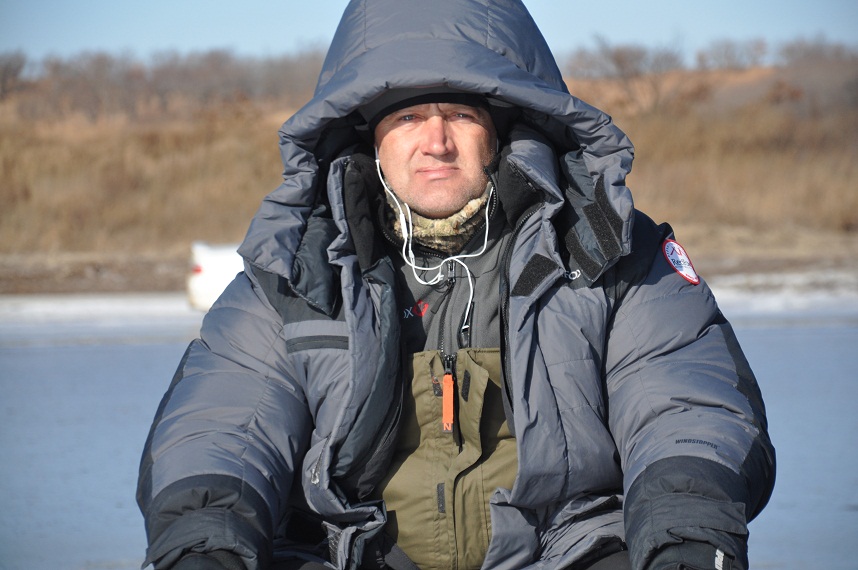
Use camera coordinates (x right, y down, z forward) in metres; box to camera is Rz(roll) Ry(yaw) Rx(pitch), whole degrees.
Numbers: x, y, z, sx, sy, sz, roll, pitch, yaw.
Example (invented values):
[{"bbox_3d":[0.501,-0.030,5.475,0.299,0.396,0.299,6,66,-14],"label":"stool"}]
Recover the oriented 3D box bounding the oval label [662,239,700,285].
[{"bbox_3d":[0.302,-0.028,4.490,0.010,0.067,0.057,-37,-17,26],"label":"oval label"}]

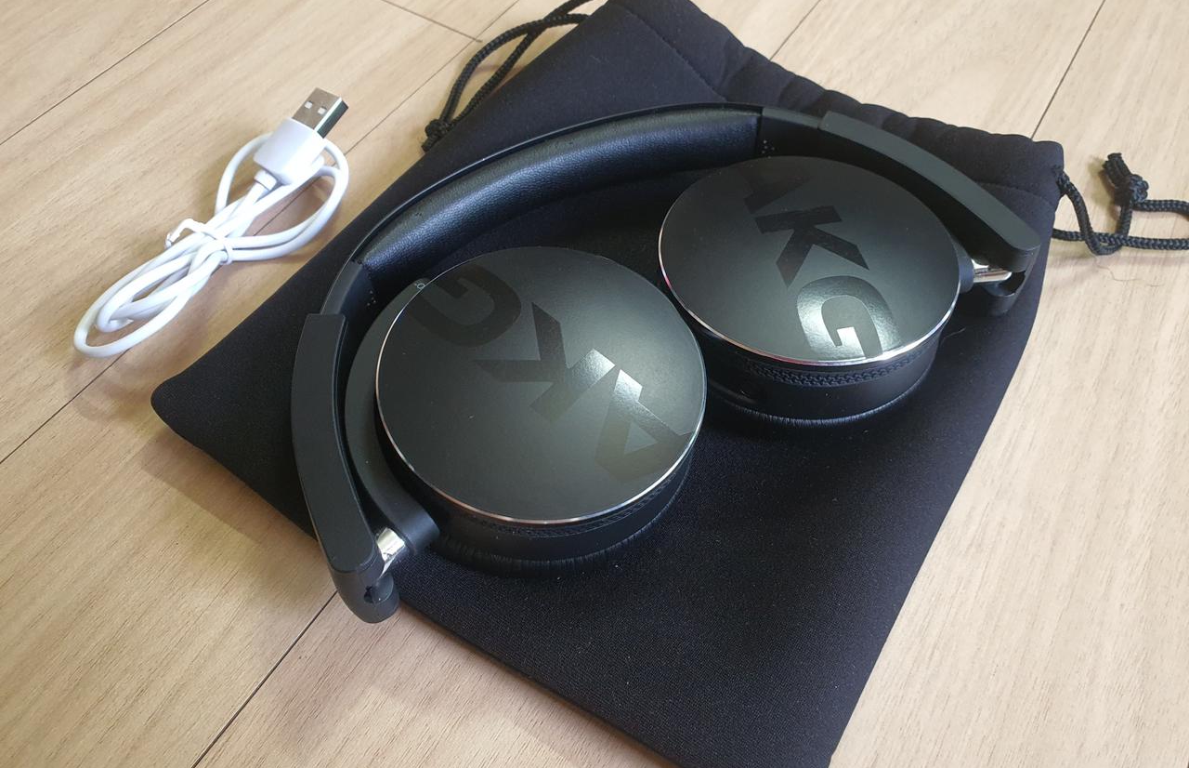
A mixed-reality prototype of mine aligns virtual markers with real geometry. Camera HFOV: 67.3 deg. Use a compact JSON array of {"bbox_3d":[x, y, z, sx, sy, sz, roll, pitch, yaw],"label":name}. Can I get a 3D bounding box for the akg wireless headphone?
[{"bbox_3d":[0.012,-0.026,0.247,0.203,0.031,0.099,-24,62,-17],"label":"akg wireless headphone"}]

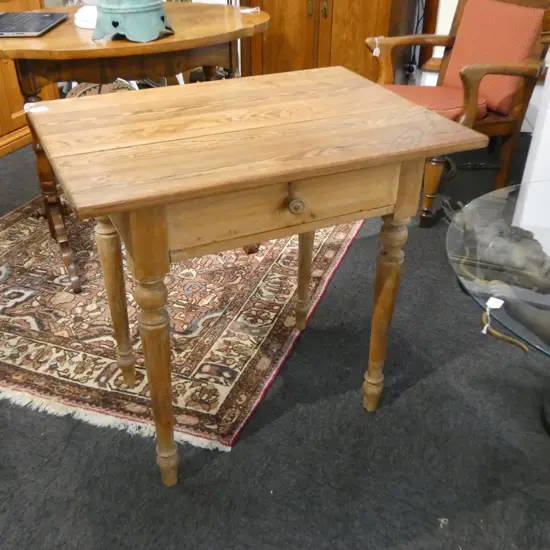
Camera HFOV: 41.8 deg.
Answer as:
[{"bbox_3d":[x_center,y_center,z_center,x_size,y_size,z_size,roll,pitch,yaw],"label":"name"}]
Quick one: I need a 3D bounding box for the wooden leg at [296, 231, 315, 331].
[{"bbox_3d":[0.089,-0.080,2.093,0.064,0.589,0.064,-13,34,-21],"label":"wooden leg"}]

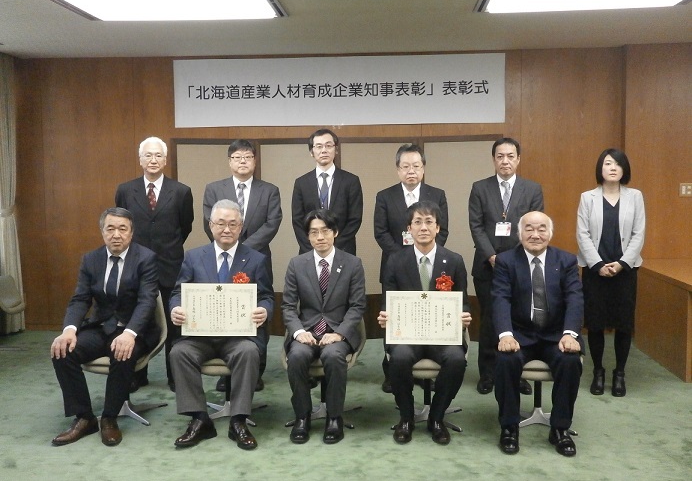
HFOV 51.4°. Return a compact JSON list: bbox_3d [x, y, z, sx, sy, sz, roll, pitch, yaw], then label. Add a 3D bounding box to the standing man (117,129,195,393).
[{"bbox_3d":[-1.320,0.158,4.959,0.540,1.715,0.330,-1,5,-3],"label":"standing man"}]

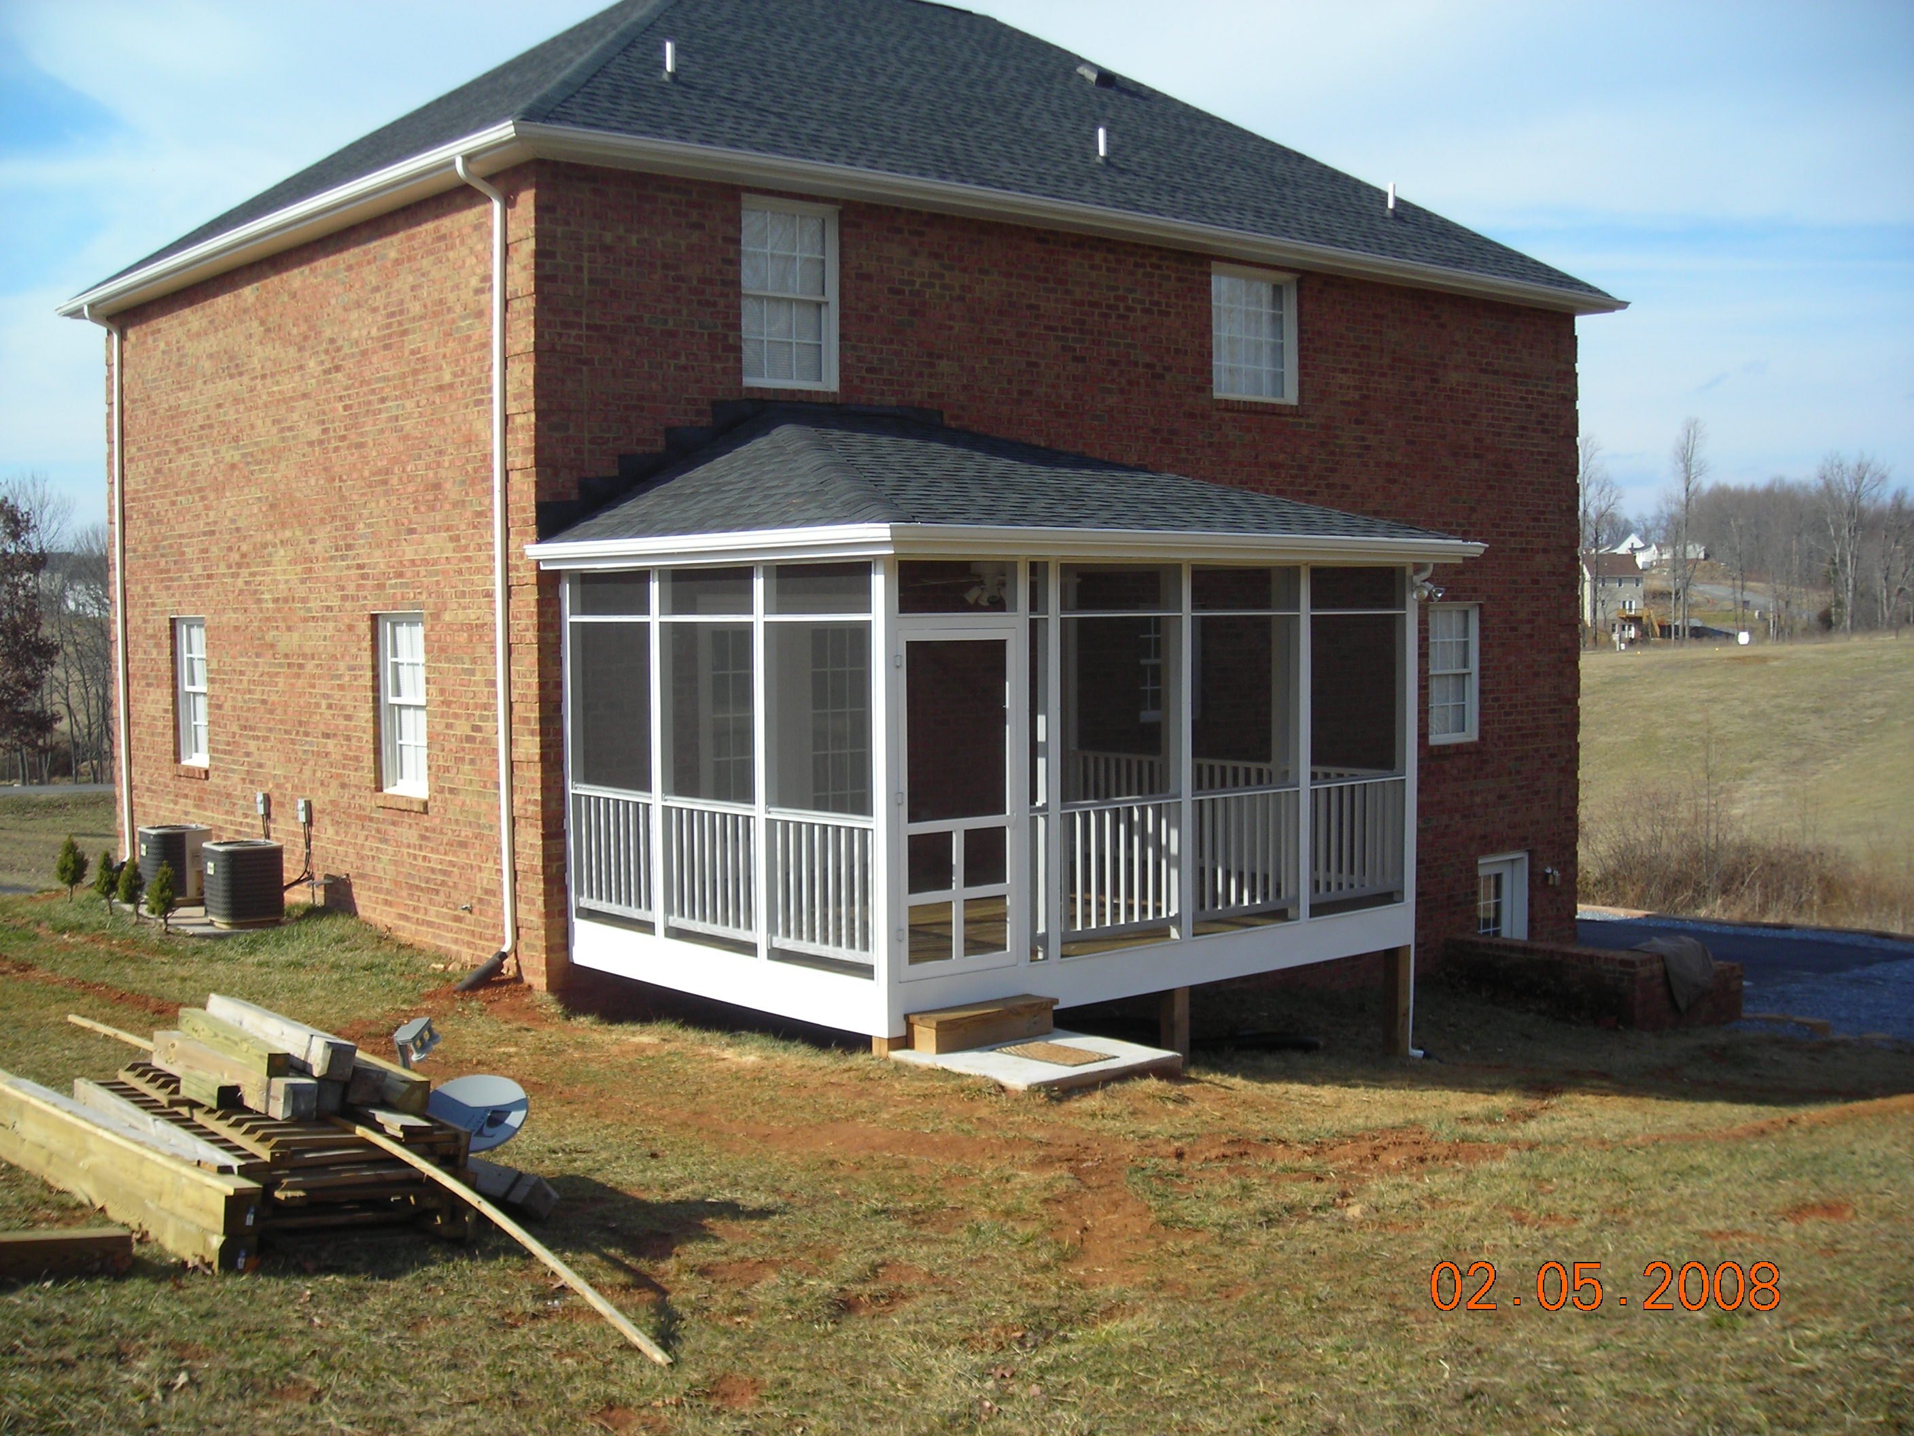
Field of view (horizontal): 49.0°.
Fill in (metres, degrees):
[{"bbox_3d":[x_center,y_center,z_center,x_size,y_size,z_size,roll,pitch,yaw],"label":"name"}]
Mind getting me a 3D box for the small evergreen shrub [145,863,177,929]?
[{"bbox_3d":[-6.589,1.481,17.401,0.248,0.595,0.248,-2,3,-39],"label":"small evergreen shrub"}]

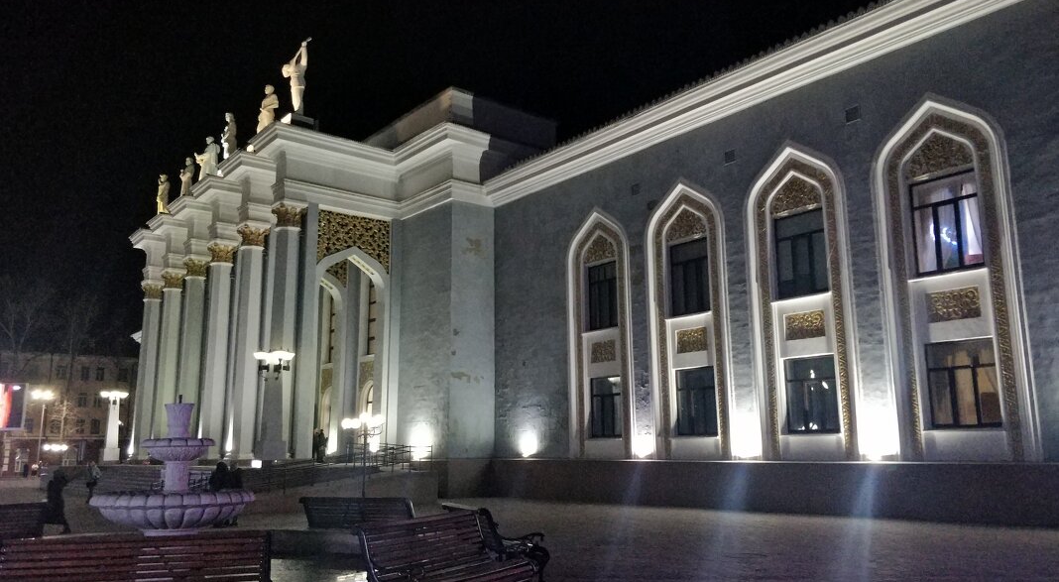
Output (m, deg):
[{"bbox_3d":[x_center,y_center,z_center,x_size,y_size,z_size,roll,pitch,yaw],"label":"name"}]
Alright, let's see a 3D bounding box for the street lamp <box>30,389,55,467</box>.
[{"bbox_3d":[-46.463,13.147,70.018,1.600,7.714,1.900,9,-15,-41],"label":"street lamp"}]

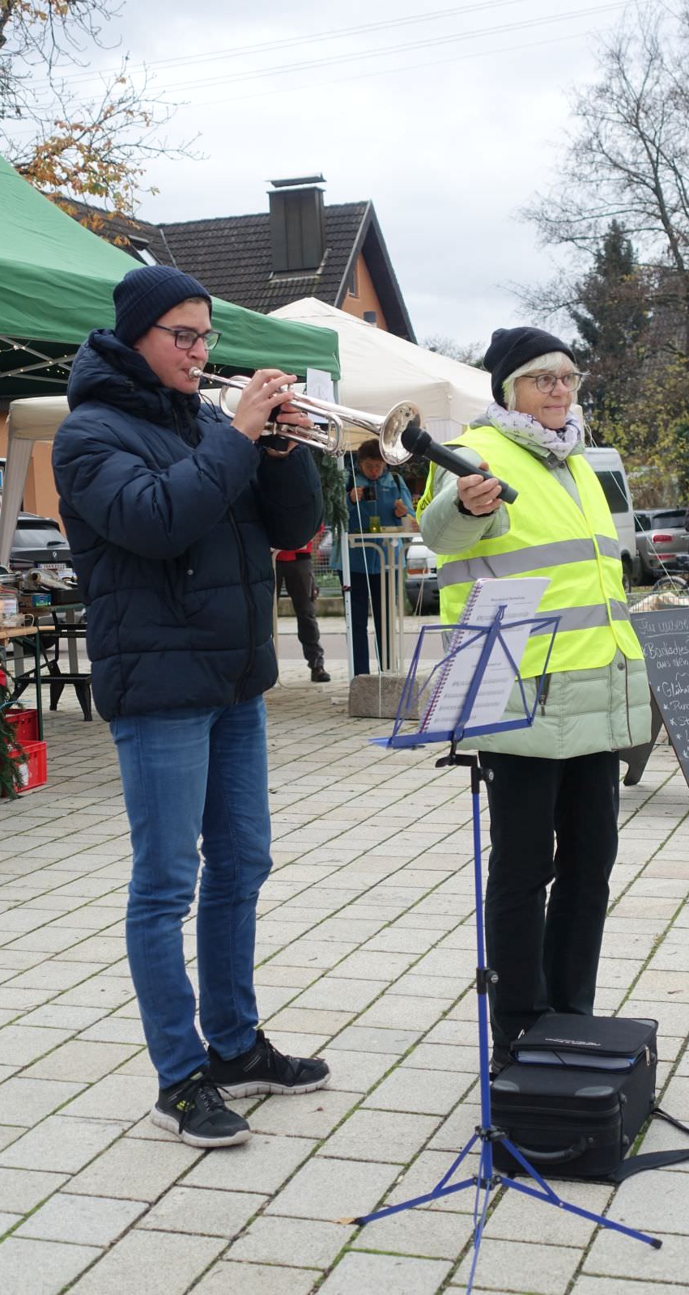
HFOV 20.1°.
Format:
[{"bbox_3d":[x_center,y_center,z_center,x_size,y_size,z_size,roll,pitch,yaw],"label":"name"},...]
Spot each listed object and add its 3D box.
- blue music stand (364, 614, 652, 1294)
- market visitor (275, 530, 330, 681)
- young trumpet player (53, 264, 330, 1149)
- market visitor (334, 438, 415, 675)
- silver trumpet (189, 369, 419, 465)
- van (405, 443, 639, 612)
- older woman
[{"bbox_3d":[0.274,0.483,3.390,0.490,1.120,0.560,2,6,40],"label":"blue music stand"},{"bbox_3d":[-0.336,-0.632,13.900,0.540,1.740,0.400,-4,5,-30],"label":"market visitor"},{"bbox_3d":[-0.318,0.100,4.090,0.500,1.800,0.560,2,6,37],"label":"young trumpet player"},{"bbox_3d":[0.237,-0.611,13.600,0.550,1.720,0.400,-1,4,0],"label":"market visitor"},{"bbox_3d":[-0.109,-0.474,3.843,0.530,0.155,0.125,20,16,32],"label":"silver trumpet"},{"bbox_3d":[2.300,-1.420,23.800,1.920,2.080,5.000,0,5,16],"label":"van"},{"bbox_3d":[0.427,0.118,4.420,0.540,1.680,0.480,-6,6,-42],"label":"older woman"}]

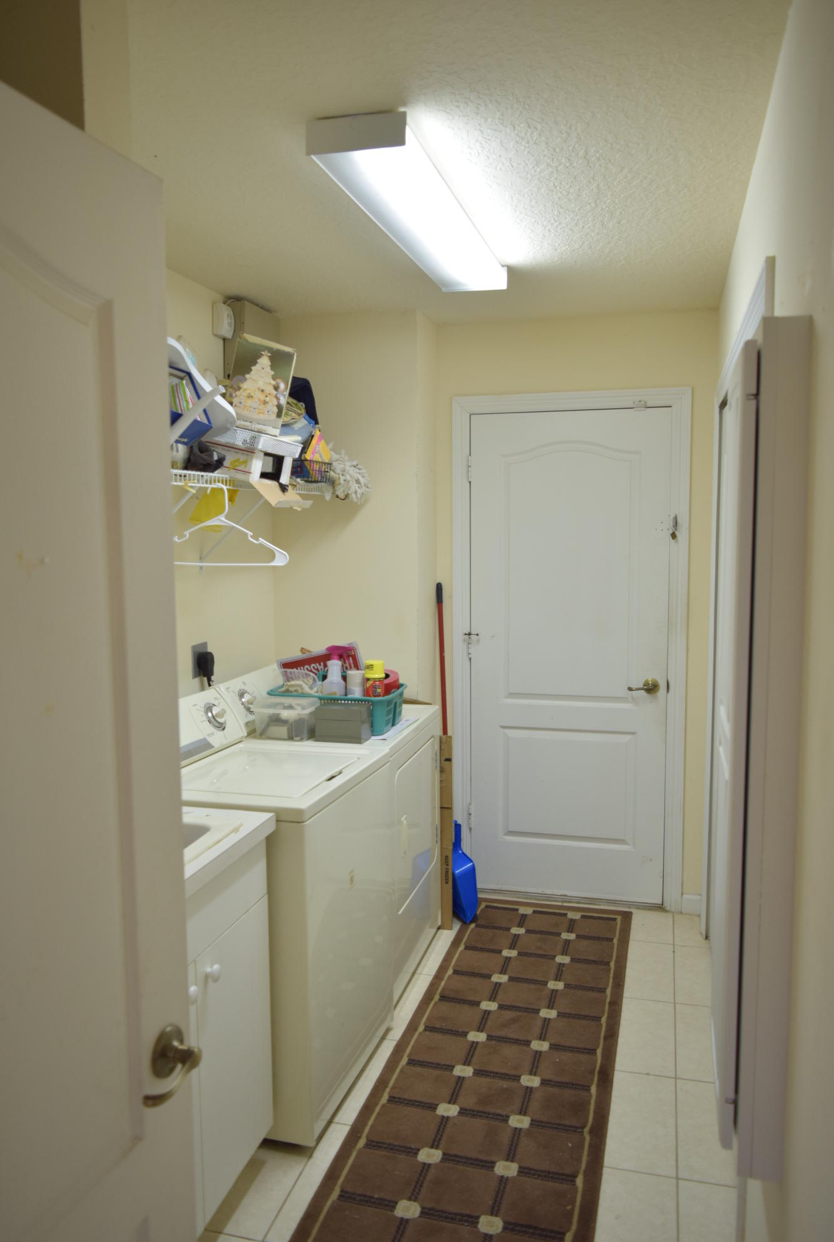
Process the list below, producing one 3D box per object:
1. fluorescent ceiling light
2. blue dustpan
[{"bbox_3d":[0.030,-1.057,2.502,0.215,0.070,1.210,1,6,15],"label":"fluorescent ceiling light"},{"bbox_3d":[0.177,1.018,3.884,0.105,0.395,0.225,-7,4,16],"label":"blue dustpan"}]

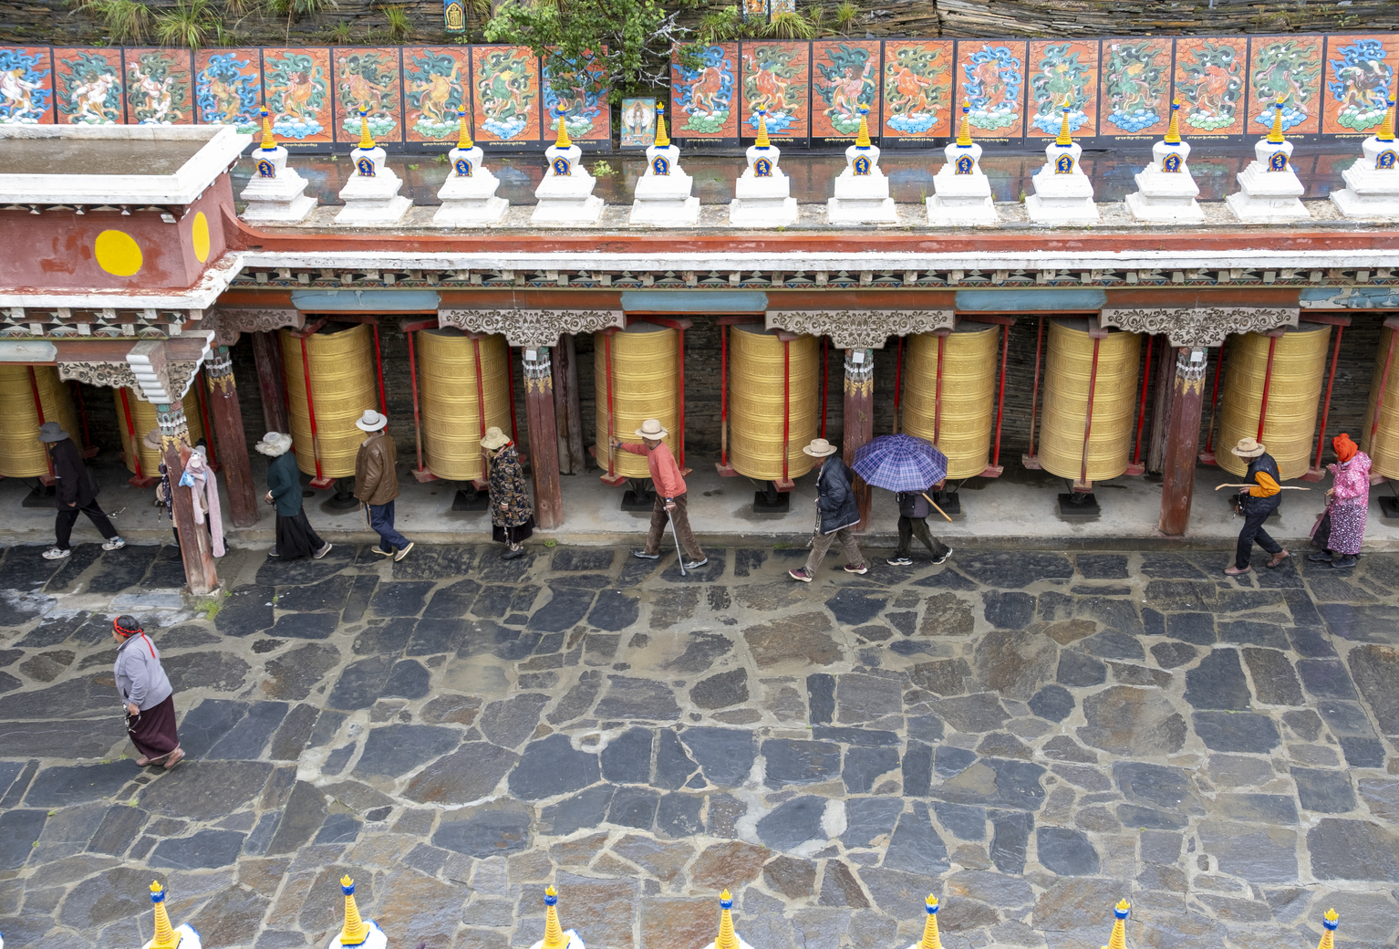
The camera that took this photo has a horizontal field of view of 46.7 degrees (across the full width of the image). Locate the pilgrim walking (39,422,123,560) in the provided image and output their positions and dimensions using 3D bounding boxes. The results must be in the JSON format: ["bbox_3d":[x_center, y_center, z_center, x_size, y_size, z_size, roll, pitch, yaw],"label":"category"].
[{"bbox_3d":[-6.876,0.155,17.688,0.841,1.587,0.511,0,25,4],"label":"pilgrim walking"}]

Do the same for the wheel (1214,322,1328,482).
[{"bbox_3d":[6.342,-0.921,17.957,1.038,1.706,1.038,0,25,4],"label":"wheel"}]

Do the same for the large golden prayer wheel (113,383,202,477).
[{"bbox_3d":[-6.177,-0.943,18.442,0.950,1.735,0.950,-1,26,0],"label":"large golden prayer wheel"}]

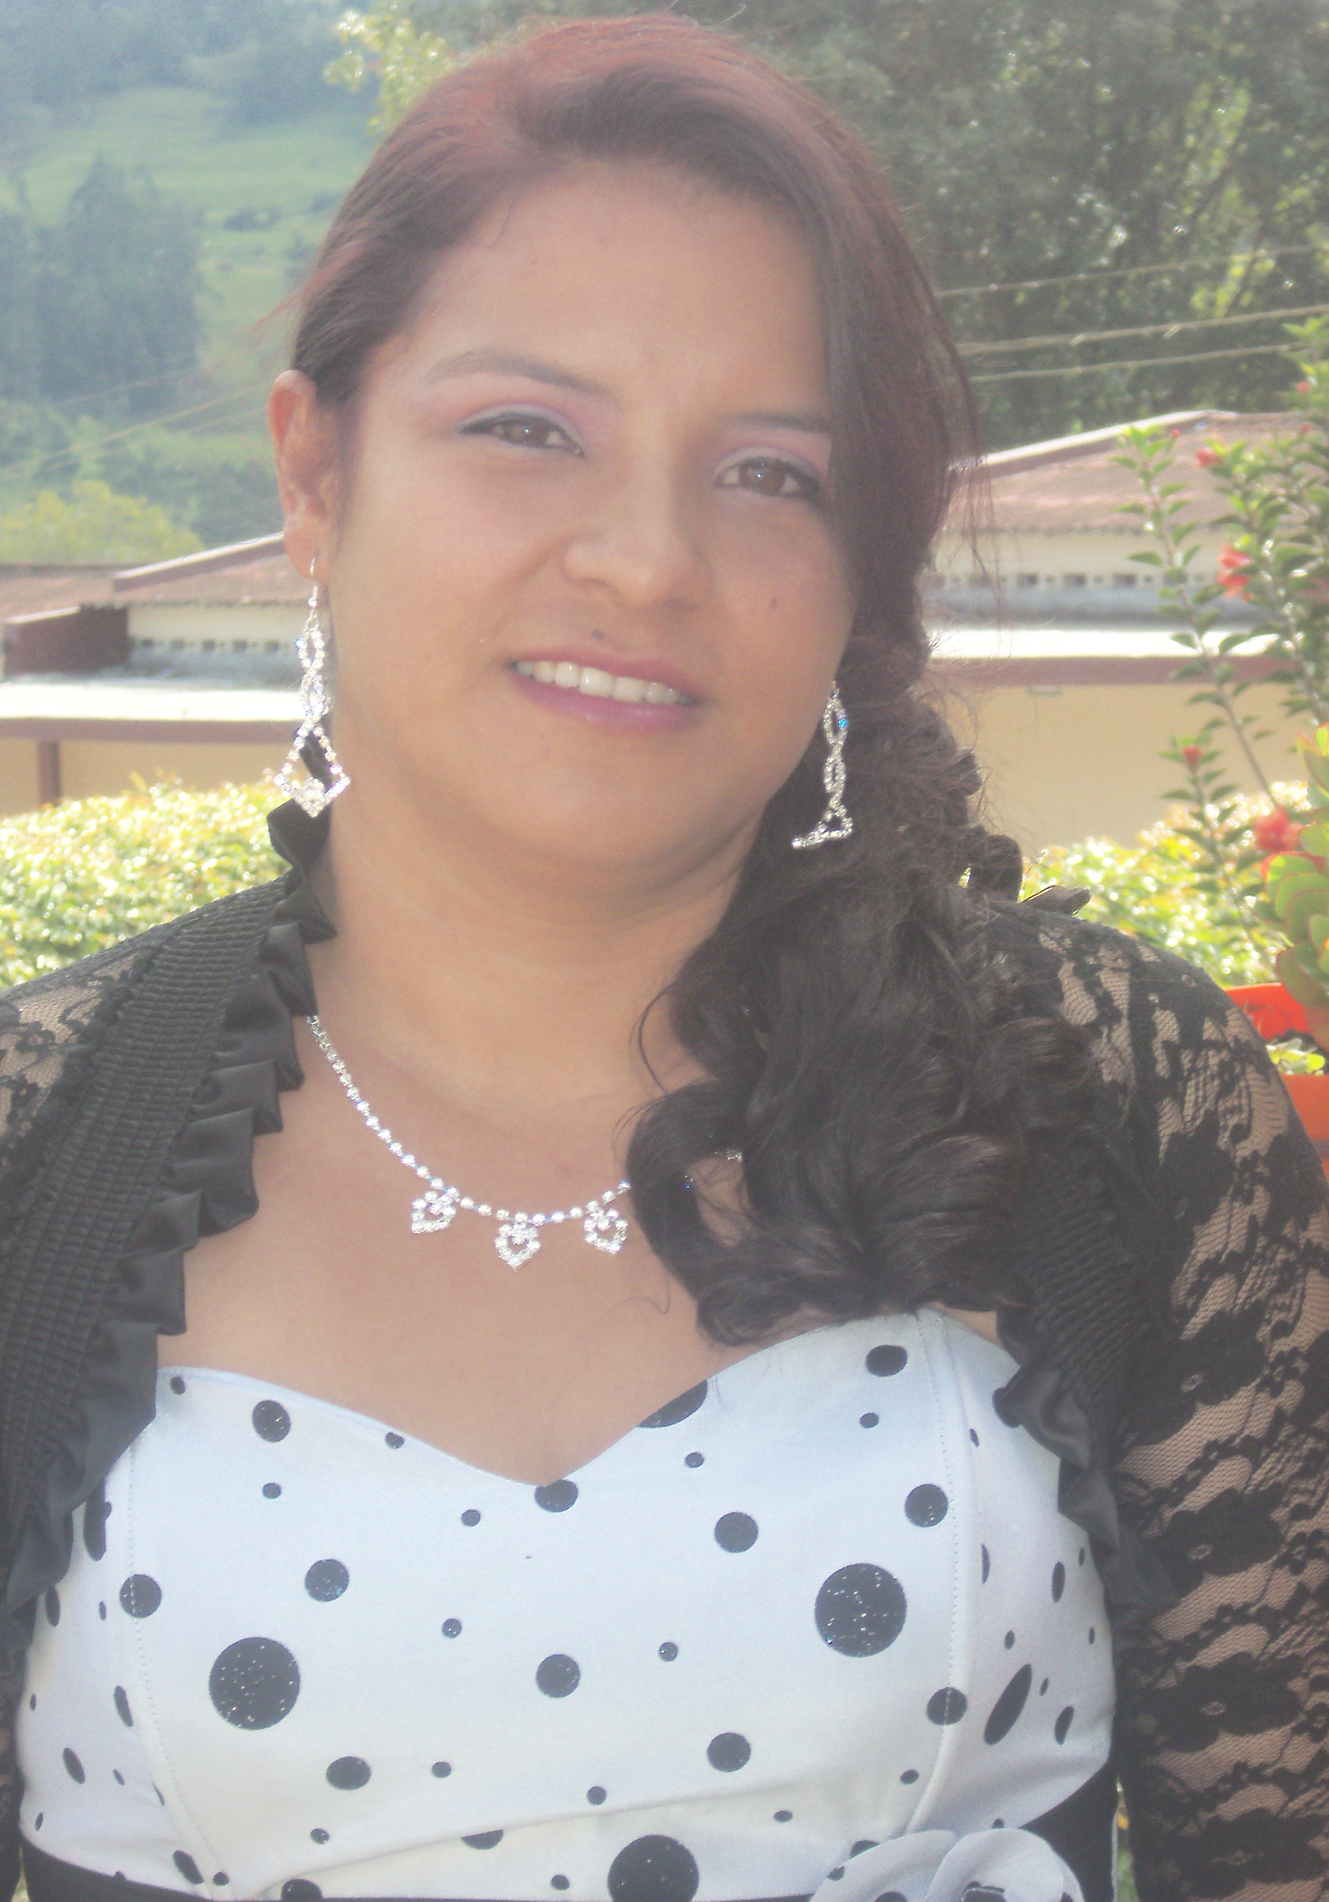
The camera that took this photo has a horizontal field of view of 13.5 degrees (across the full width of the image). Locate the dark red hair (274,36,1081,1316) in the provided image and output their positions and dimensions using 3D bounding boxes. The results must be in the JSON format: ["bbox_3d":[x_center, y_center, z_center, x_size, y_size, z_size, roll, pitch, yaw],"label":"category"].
[{"bbox_3d":[0.007,-0.076,1.505,0.215,0.345,0.220,0,4,-6],"label":"dark red hair"}]

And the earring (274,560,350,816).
[{"bbox_3d":[-0.094,-0.070,1.490,0.021,0.068,0.007,0,4,0],"label":"earring"}]

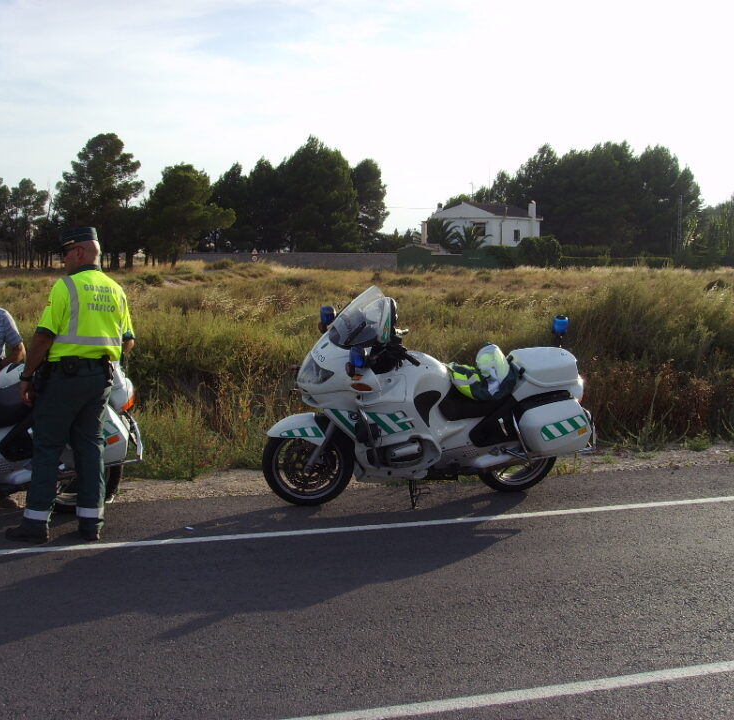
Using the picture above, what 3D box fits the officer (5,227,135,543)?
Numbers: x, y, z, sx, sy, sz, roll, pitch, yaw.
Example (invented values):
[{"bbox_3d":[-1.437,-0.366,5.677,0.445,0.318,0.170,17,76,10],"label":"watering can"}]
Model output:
[{"bbox_3d":[-1.739,0.140,6.259,0.600,1.810,0.450,-5,7,-41],"label":"officer"}]

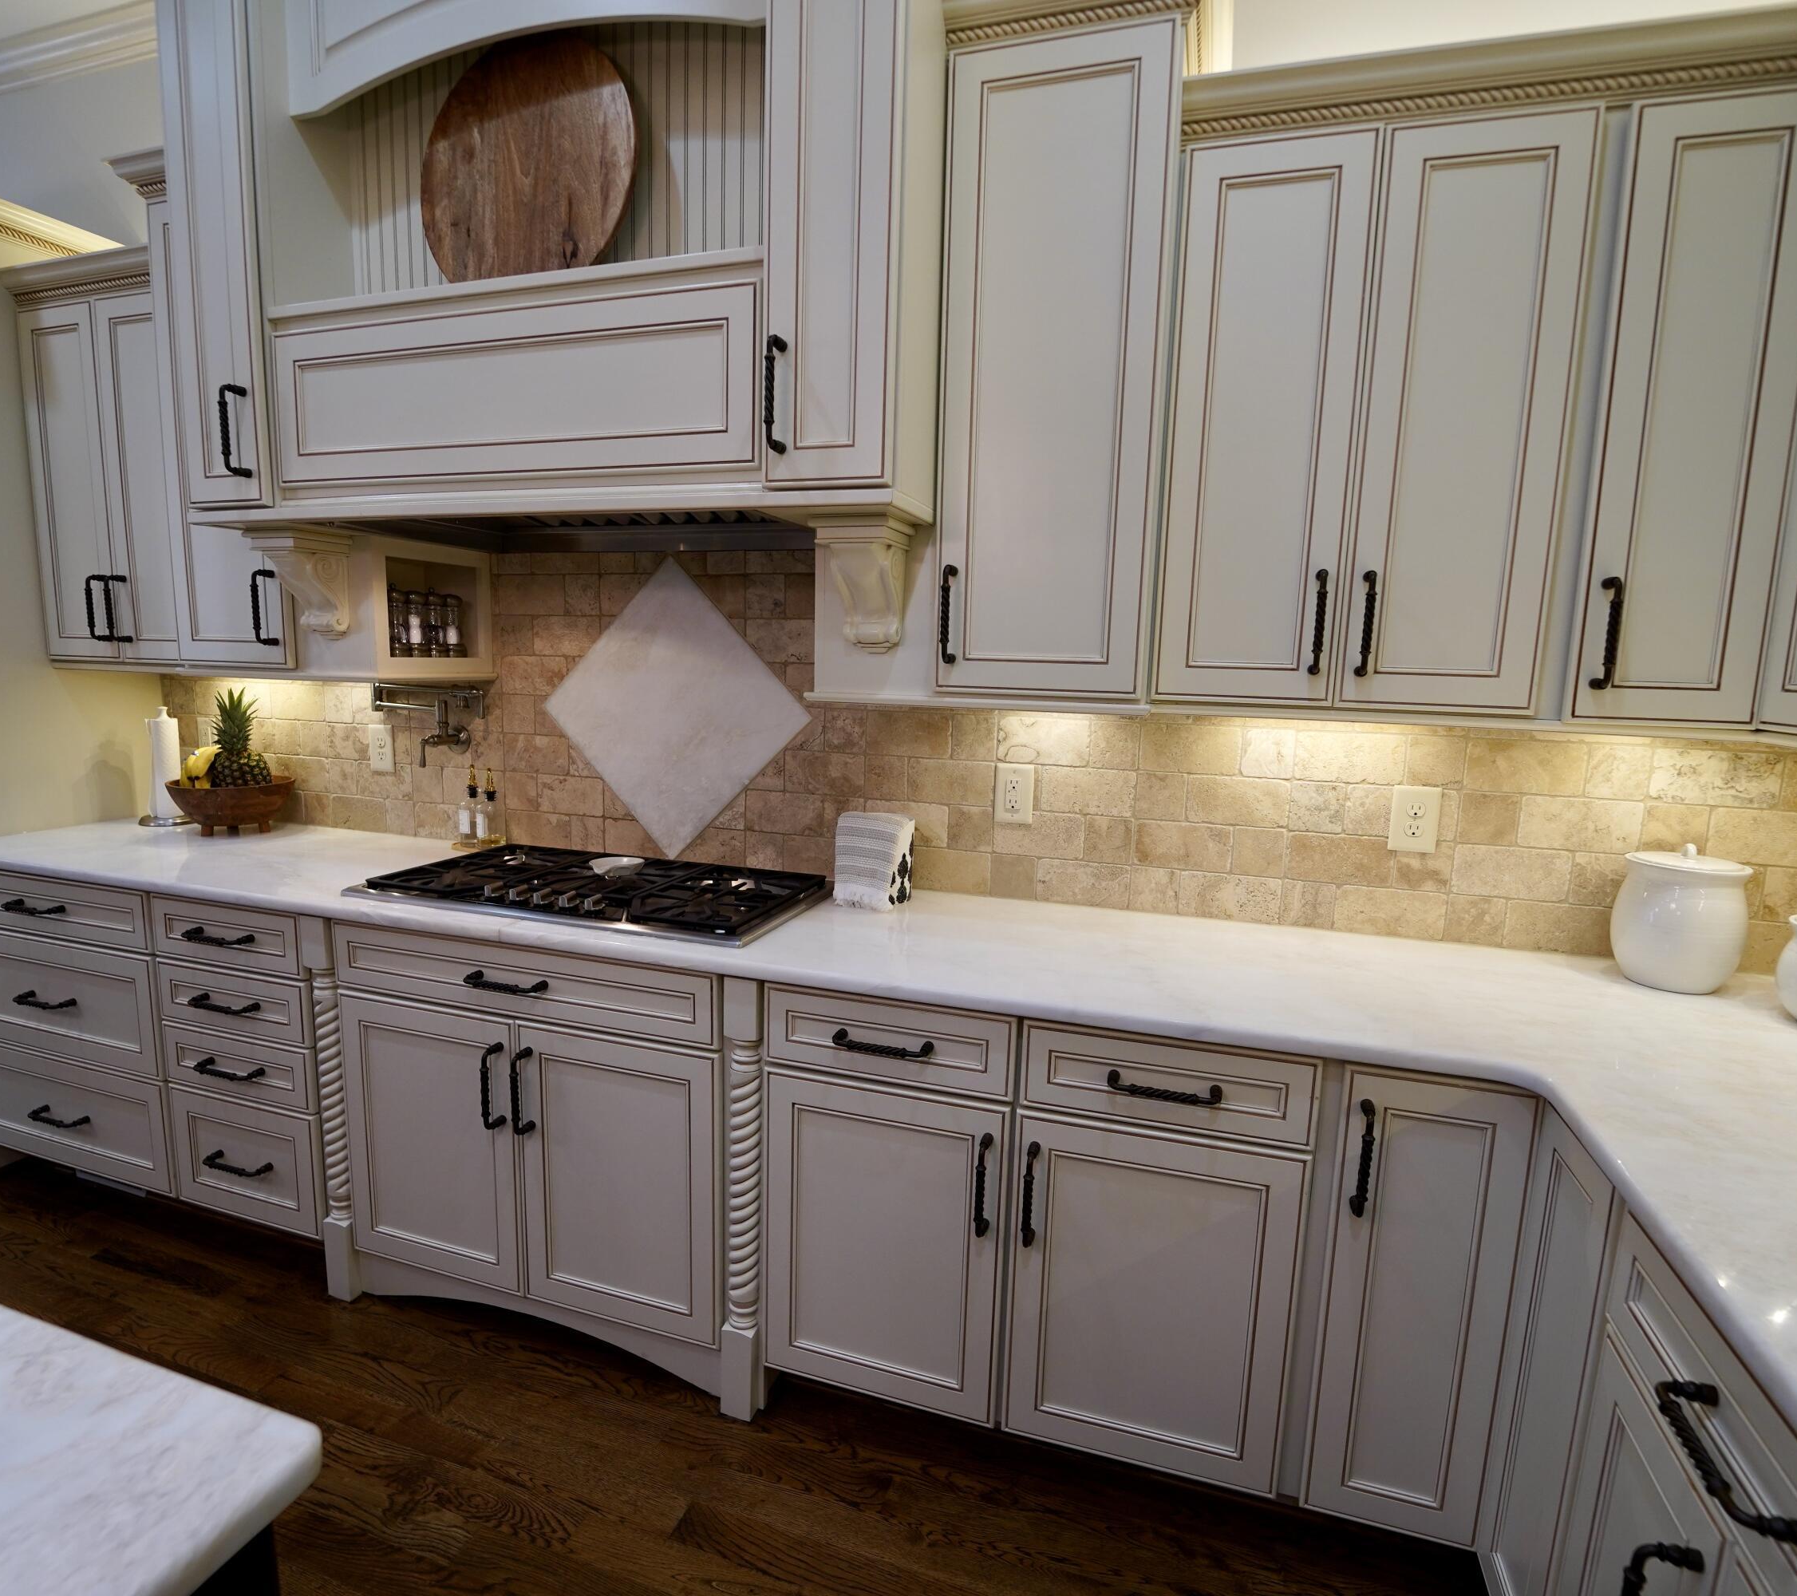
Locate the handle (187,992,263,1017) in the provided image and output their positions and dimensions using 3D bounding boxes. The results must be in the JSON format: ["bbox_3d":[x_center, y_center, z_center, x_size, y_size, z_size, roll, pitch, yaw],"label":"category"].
[{"bbox_3d":[-1.505,0.462,2.080,0.176,0.016,0.038,4,9,16],"label":"handle"}]

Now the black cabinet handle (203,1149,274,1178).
[{"bbox_3d":[-1.515,0.839,2.135,0.176,0.016,0.038,4,9,16],"label":"black cabinet handle"}]

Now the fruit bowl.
[{"bbox_3d":[-1.884,0.033,2.634,0.302,0.141,0.302,1,8,0],"label":"fruit bowl"}]

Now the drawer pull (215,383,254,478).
[{"bbox_3d":[-1.308,-0.725,1.842,0.019,0.169,0.045,4,9,17],"label":"drawer pull"}]

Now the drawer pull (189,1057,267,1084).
[{"bbox_3d":[-1.514,0.617,2.105,0.176,0.016,0.038,4,9,16],"label":"drawer pull"}]

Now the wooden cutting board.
[{"bbox_3d":[-0.708,-1.196,1.780,0.490,0.490,0.022,4,3,17],"label":"wooden cutting board"}]

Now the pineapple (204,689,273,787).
[{"bbox_3d":[-1.784,-0.116,2.513,0.145,0.345,0.145,4,9,17],"label":"pineapple"}]

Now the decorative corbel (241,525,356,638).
[{"bbox_3d":[-1.341,-0.480,2.091,0.153,0.241,0.142,4,9,17],"label":"decorative corbel"}]

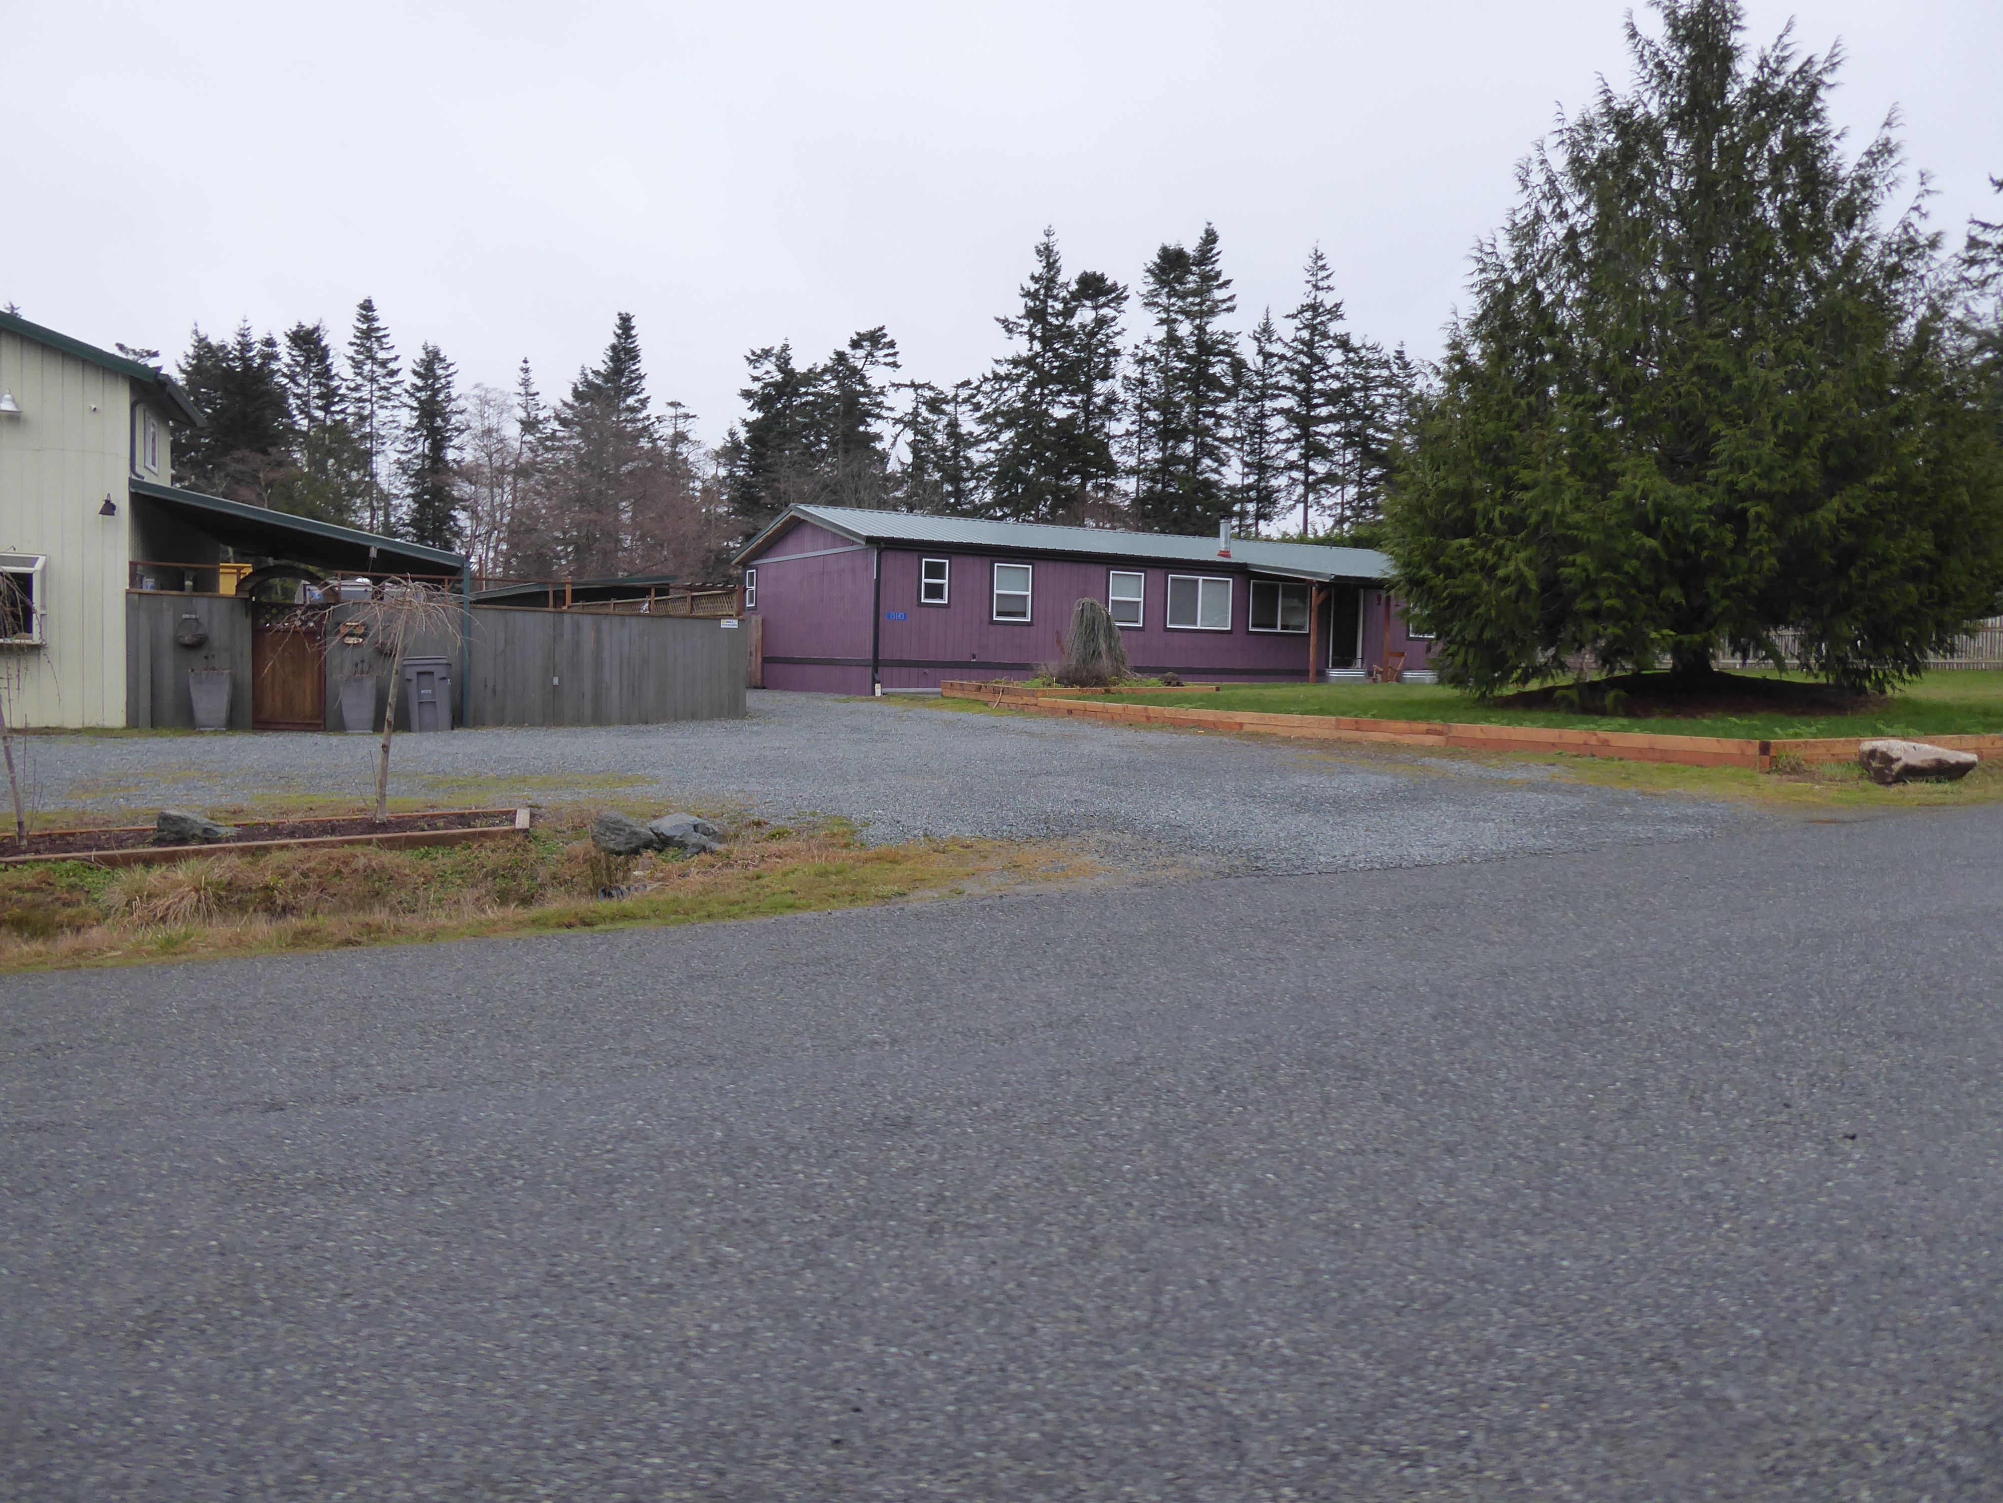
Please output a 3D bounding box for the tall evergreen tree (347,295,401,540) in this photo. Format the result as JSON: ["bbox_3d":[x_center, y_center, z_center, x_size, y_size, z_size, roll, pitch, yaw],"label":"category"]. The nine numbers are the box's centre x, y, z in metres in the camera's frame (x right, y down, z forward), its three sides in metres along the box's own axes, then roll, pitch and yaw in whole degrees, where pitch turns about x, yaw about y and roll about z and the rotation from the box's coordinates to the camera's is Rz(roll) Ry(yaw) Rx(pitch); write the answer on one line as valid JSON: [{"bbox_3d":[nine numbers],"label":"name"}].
[{"bbox_3d":[-31.330,-13.624,72.185,2.808,17.991,2.808,0,4,-23],"label":"tall evergreen tree"}]

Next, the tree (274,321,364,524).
[{"bbox_3d":[-33.118,-12.711,70.193,4.446,16.294,4.446,0,4,-25],"label":"tree"}]

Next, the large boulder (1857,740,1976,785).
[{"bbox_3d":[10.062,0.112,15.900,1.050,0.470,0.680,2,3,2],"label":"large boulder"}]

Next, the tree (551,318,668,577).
[{"bbox_3d":[-18.570,-12.267,68.131,5.607,16.569,5.607,1,4,-15],"label":"tree"}]

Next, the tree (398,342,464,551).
[{"bbox_3d":[-26.858,-11.737,68.156,3.107,14.988,3.107,0,4,-22],"label":"tree"}]

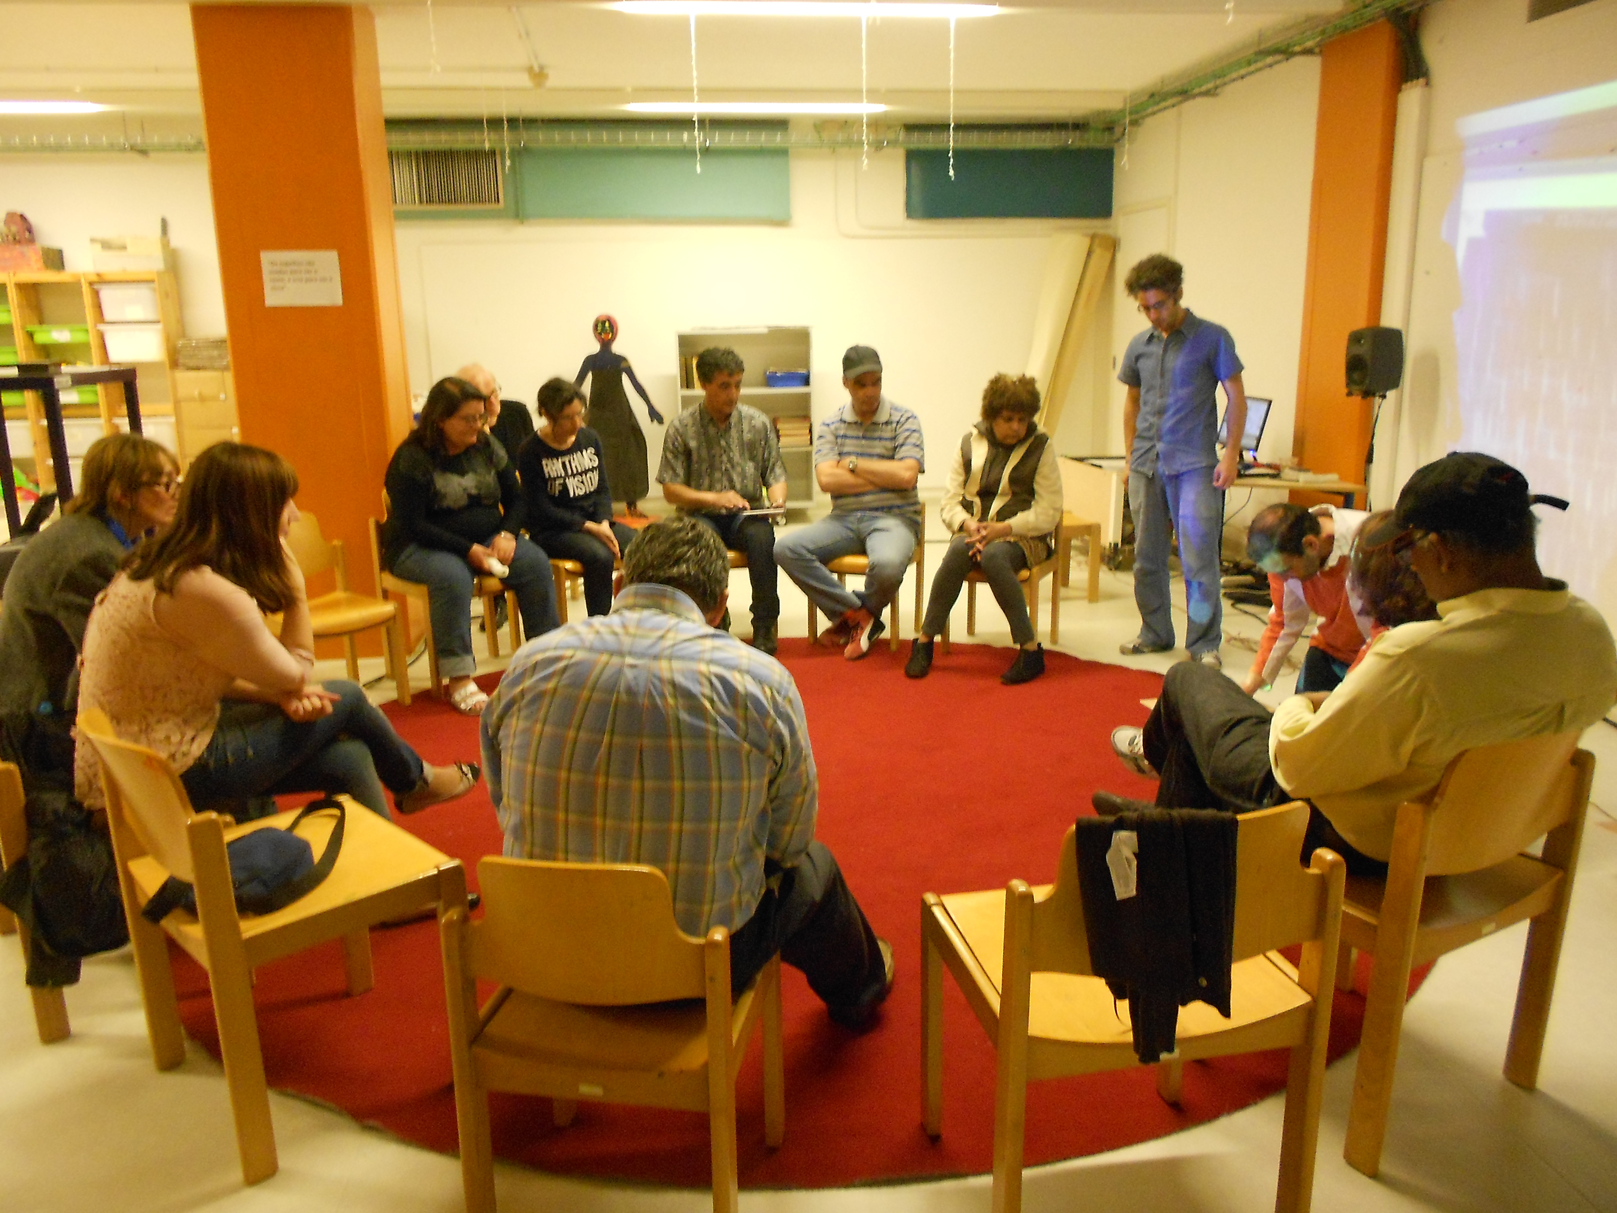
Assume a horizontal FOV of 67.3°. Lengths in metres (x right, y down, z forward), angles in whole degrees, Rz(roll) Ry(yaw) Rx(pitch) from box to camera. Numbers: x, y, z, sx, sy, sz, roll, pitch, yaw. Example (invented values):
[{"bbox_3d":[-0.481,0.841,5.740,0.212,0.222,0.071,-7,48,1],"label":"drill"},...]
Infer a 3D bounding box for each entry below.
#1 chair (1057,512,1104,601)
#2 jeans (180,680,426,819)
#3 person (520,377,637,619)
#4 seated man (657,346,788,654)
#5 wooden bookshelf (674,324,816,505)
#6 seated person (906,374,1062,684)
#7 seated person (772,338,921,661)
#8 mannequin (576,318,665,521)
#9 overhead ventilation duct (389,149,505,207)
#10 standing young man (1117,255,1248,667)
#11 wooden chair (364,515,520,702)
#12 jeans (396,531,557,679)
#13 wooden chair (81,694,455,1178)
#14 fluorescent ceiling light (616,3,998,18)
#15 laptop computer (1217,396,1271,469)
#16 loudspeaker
[{"bbox_3d":[1.220,-0.398,6.220,0.430,0.697,0.421,-2,13,-6],"label":"chair"},{"bbox_3d":[-1.262,0.450,2.842,0.700,0.530,0.420,-8,14,-32],"label":"jeans"},{"bbox_3d":[-1.068,-0.424,5.767,0.480,1.270,0.720,-10,14,-36],"label":"person"},{"bbox_3d":[-0.430,-0.521,5.934,0.600,1.370,0.740,-2,12,-7],"label":"seated man"},{"bbox_3d":[-0.516,-1.510,9.790,1.060,1.400,0.400,-1,13,-1],"label":"wooden bookshelf"},{"bbox_3d":[0.803,-0.396,5.433,0.580,1.280,0.820,5,13,26],"label":"seated person"},{"bbox_3d":[0.208,-0.476,5.423,0.580,1.340,0.700,3,14,16],"label":"seated person"},{"bbox_3d":[-1.609,-1.558,9.882,0.800,1.630,0.250,-2,12,-6],"label":"mannequin"},{"bbox_3d":[-2.966,-3.412,9.693,1.080,0.490,0.130,-1,13,0],"label":"overhead ventilation duct"},{"bbox_3d":[1.619,-0.618,5.299,0.540,1.740,0.340,7,14,36],"label":"standing young man"},{"bbox_3d":[-1.477,-0.081,5.070,0.466,0.763,0.489,11,18,42],"label":"wooden chair"},{"bbox_3d":[-1.441,-0.028,5.234,0.670,0.560,0.600,10,16,44],"label":"jeans"},{"bbox_3d":[-0.976,0.554,2.305,0.466,0.763,0.489,-13,18,-43],"label":"wooden chair"},{"bbox_3d":[0.015,-2.423,4.910,1.530,0.070,0.110,-1,13,-2],"label":"fluorescent ceiling light"},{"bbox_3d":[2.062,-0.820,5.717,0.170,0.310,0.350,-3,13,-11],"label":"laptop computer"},{"bbox_3d":[2.320,-1.008,4.987,0.180,0.285,0.185,-4,13,-14],"label":"loudspeaker"}]

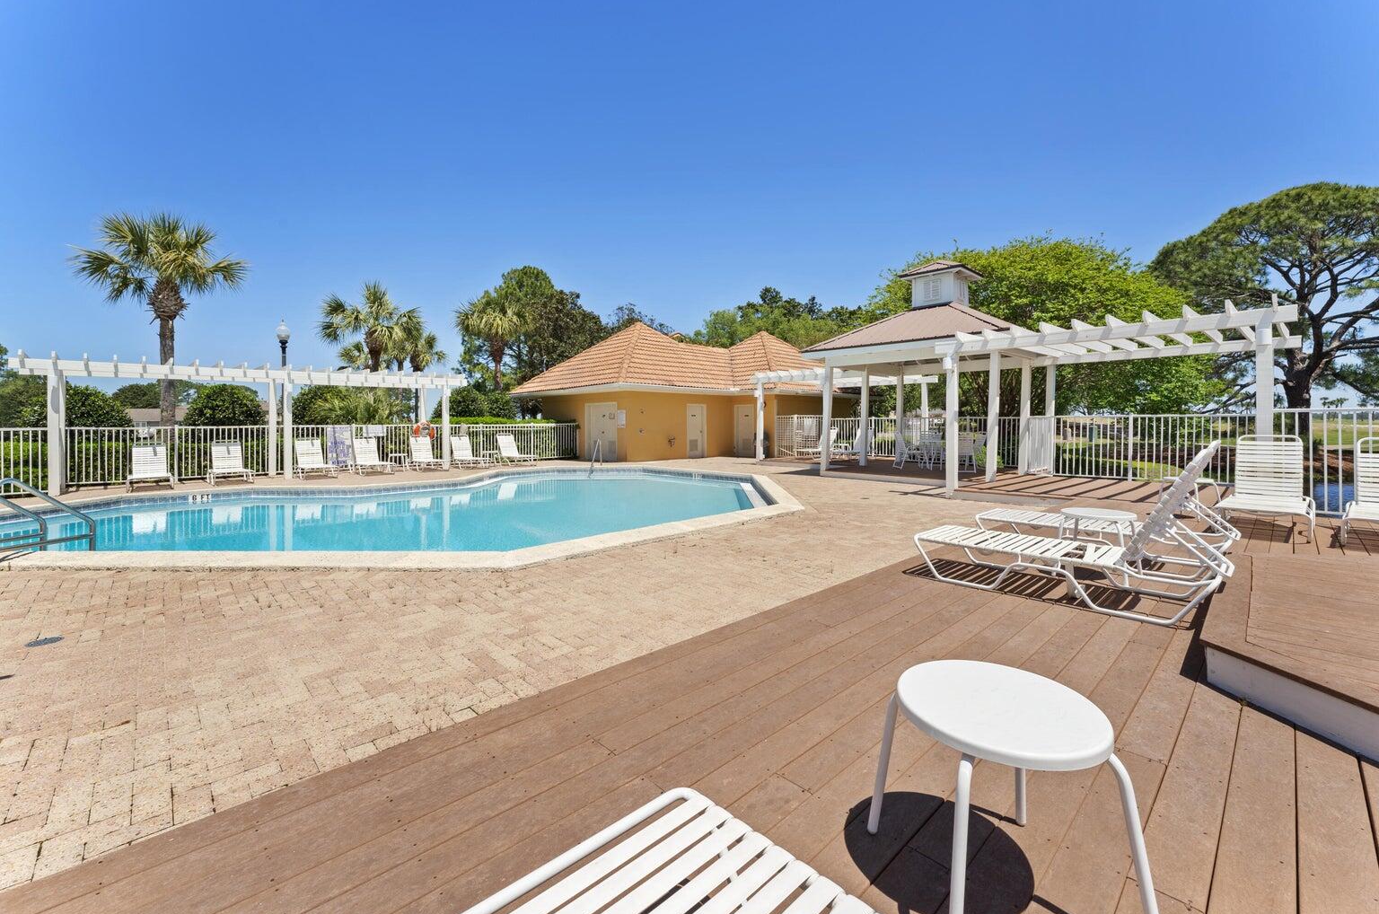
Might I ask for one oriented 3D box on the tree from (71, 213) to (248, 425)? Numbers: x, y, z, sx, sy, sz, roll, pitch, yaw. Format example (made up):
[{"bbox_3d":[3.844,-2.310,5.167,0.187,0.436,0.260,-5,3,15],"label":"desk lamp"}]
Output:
[{"bbox_3d":[-14.950,-3.300,15.200,3.600,7.300,3.500,-2,4,-41],"label":"tree"}]

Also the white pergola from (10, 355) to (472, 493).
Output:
[{"bbox_3d":[-9.430,-0.800,12.420,7.800,2.600,1.750,-3,4,-42],"label":"white pergola"}]

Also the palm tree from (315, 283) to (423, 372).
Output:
[{"bbox_3d":[-11.580,-3.210,19.500,3.250,6.400,3.200,-2,4,-41],"label":"palm tree"}]

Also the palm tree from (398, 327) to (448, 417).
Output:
[{"bbox_3d":[-15.481,-4.145,31.000,3.000,6.800,3.000,-2,5,-25],"label":"palm tree"}]

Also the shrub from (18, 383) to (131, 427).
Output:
[{"bbox_3d":[-14.340,-0.600,12.500,1.850,2.200,1.800,-2,4,-41],"label":"shrub"}]

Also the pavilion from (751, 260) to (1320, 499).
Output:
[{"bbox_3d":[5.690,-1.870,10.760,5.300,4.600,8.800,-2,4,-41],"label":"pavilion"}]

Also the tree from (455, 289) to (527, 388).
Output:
[{"bbox_3d":[-9.169,-4.079,25.000,3.400,7.530,3.400,-2,4,-20],"label":"tree"}]

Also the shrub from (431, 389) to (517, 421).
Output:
[{"bbox_3d":[-8.620,-1.355,21.500,3.300,2.600,2.700,-2,4,-20],"label":"shrub"}]

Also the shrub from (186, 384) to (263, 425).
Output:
[{"bbox_3d":[-12.310,-0.780,14.200,1.800,2.250,1.750,-2,4,-41],"label":"shrub"}]

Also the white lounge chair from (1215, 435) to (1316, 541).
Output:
[{"bbox_3d":[6.043,0.273,5.649,1.620,0.980,0.670,-4,6,-42],"label":"white lounge chair"}]

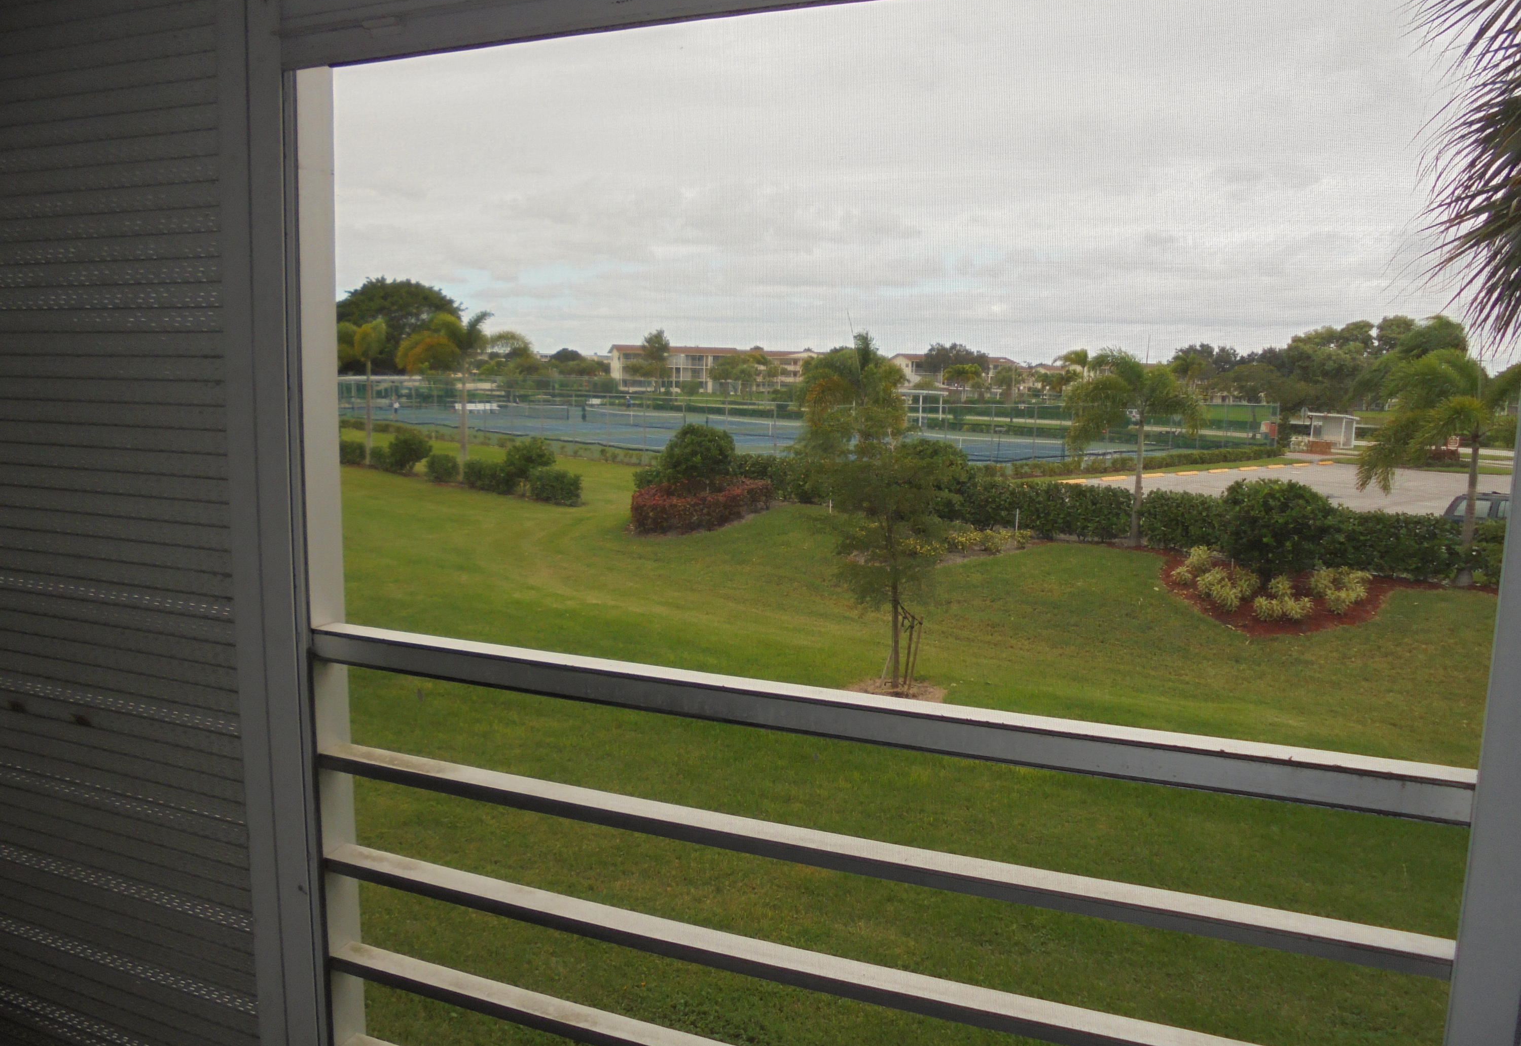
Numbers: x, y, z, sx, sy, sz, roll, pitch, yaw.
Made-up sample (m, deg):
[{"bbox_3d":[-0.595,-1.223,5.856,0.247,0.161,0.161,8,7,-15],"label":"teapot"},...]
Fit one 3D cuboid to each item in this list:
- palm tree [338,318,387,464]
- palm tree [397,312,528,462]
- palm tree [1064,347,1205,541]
[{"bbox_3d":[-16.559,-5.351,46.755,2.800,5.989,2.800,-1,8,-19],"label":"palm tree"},{"bbox_3d":[-10.734,-4.520,41.197,4.400,6.079,4.100,-1,8,-15],"label":"palm tree"},{"bbox_3d":[9.672,-1.916,29.472,3.500,4.973,3.400,4,8,18],"label":"palm tree"}]

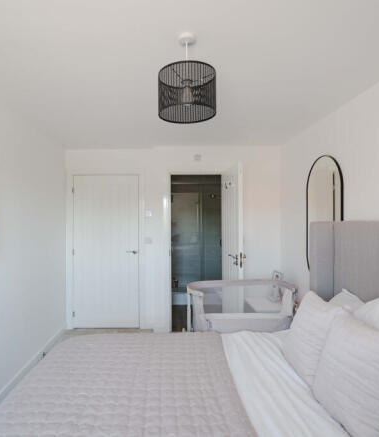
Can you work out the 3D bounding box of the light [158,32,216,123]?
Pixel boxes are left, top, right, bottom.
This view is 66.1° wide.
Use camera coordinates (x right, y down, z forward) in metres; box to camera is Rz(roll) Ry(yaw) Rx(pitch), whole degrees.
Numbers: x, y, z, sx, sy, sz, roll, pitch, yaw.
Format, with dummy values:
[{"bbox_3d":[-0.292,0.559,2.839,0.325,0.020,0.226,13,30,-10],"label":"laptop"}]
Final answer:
[{"bbox_3d":[-0.011,-0.723,1.485,0.292,0.392,0.292,0,0,0],"label":"light"}]

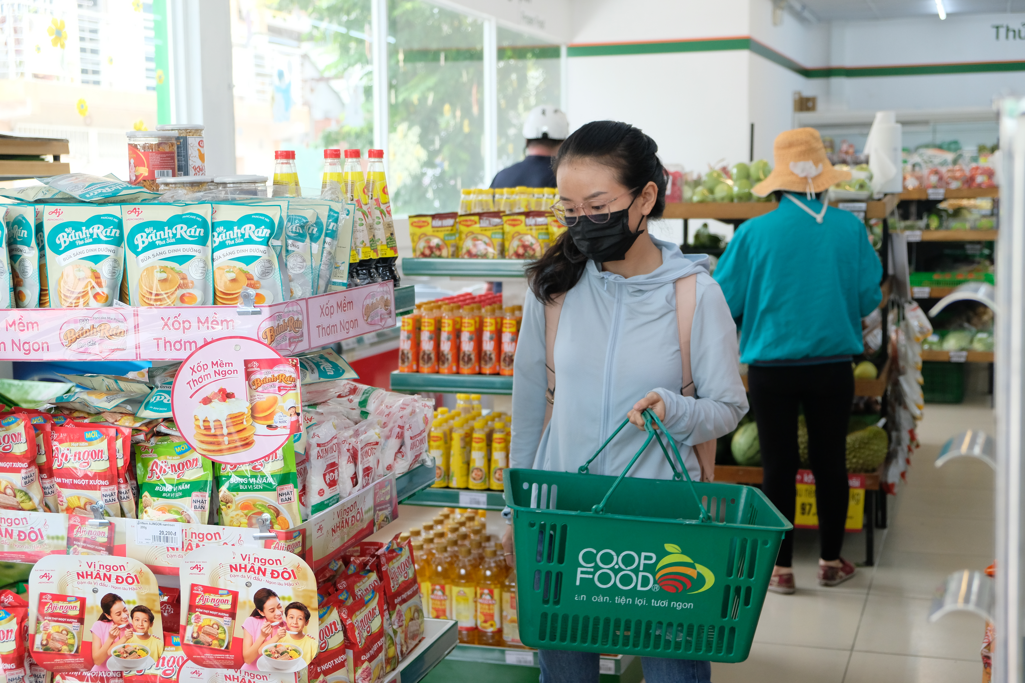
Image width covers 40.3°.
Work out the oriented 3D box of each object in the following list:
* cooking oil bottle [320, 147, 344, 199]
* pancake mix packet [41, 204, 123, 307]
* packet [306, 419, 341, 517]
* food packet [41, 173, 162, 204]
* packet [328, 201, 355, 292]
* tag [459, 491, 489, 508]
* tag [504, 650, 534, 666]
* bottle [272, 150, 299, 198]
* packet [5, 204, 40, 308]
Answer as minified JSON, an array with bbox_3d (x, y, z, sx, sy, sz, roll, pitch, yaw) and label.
[{"bbox_3d":[-0.325,-0.215,2.567,0.080,0.275,0.080,1,7,18],"label":"cooking oil bottle"},{"bbox_3d":[-0.703,-0.125,2.290,0.155,0.197,0.035,2,8,19],"label":"pancake mix packet"},{"bbox_3d":[-0.318,0.217,2.362,0.040,0.168,0.110,2,8,24],"label":"packet"},{"bbox_3d":[-0.717,-0.268,2.412,0.160,0.036,0.195,-7,22,-44],"label":"food packet"},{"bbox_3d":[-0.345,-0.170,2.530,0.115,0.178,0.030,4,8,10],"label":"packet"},{"bbox_3d":[-0.108,0.445,3.919,0.081,0.042,0.004,2,7,19],"label":"tag"},{"bbox_3d":[0.020,0.875,3.854,0.081,0.042,0.004,2,7,19],"label":"tag"},{"bbox_3d":[-0.417,-0.215,2.573,0.077,0.270,0.077,2,8,19],"label":"bottle"},{"bbox_3d":[-0.869,-0.142,2.411,0.150,0.185,0.040,4,9,36],"label":"packet"}]

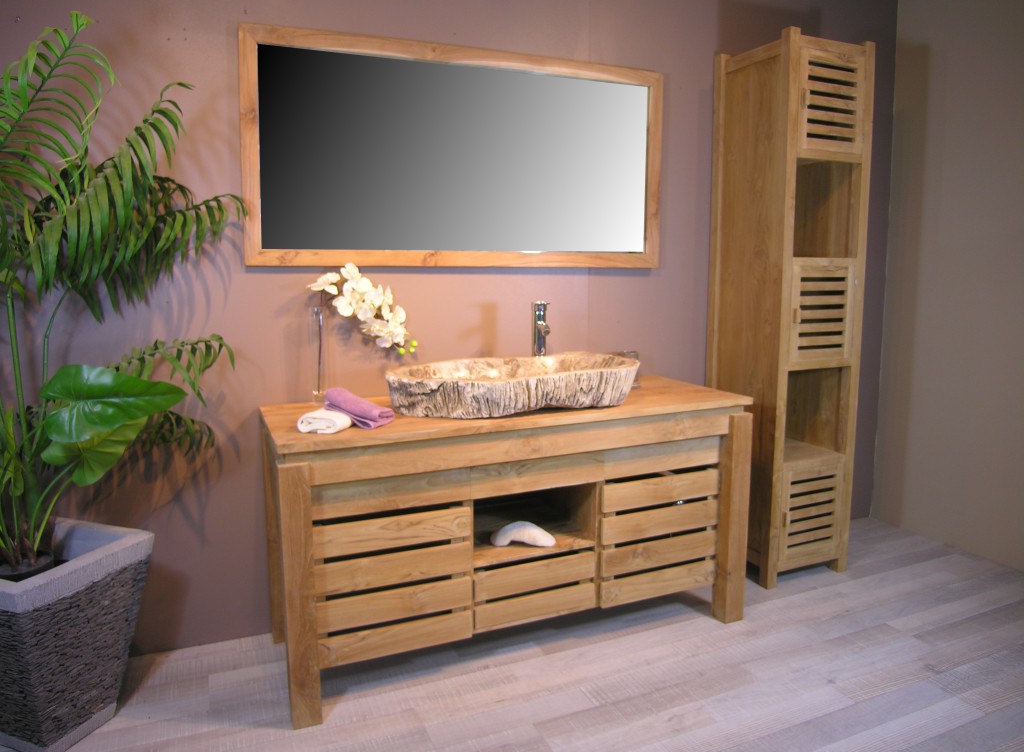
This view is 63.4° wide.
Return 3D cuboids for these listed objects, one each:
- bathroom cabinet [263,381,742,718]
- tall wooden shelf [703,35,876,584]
[{"bbox_3d":[-0.006,0.462,2.637,1.450,0.756,0.522,-5,10,-22],"label":"bathroom cabinet"},{"bbox_3d":[1.004,-0.215,3.082,0.380,1.915,0.390,-5,11,-24],"label":"tall wooden shelf"}]

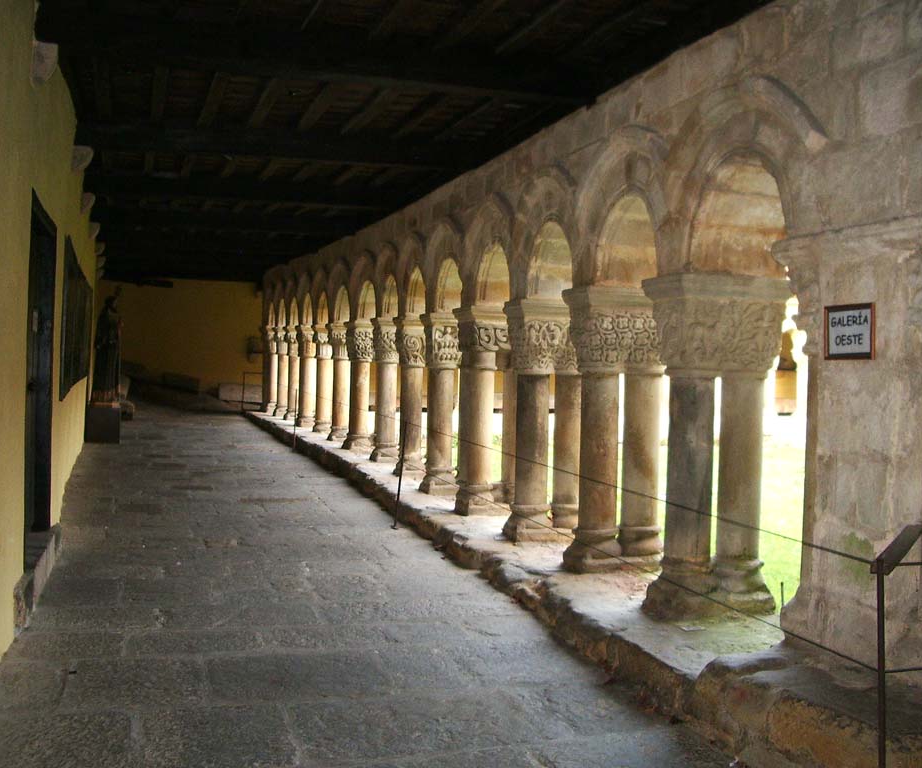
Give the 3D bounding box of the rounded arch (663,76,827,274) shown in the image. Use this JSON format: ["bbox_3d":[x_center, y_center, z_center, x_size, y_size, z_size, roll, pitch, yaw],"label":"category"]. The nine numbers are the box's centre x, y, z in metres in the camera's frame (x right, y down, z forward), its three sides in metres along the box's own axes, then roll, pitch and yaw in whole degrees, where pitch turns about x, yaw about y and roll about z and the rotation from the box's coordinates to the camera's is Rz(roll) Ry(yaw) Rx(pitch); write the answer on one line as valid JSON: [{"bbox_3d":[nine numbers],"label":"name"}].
[{"bbox_3d":[1.531,-0.975,4.949,0.511,0.876,1.437,1,1,-16],"label":"rounded arch"}]

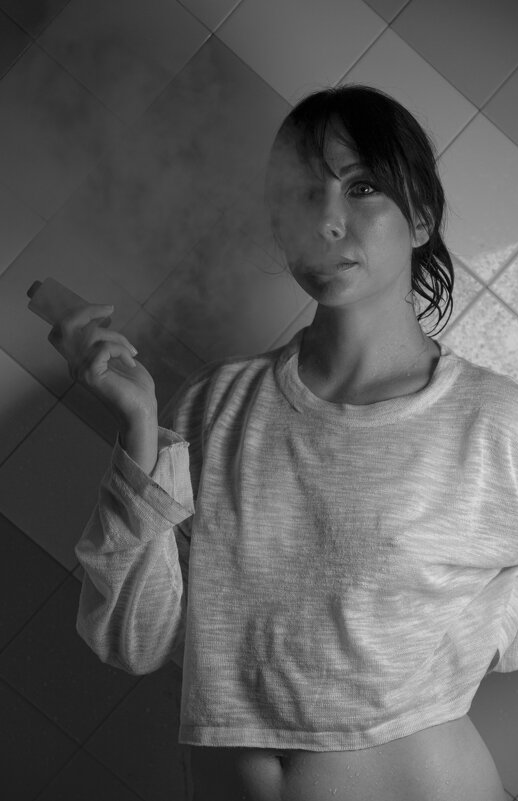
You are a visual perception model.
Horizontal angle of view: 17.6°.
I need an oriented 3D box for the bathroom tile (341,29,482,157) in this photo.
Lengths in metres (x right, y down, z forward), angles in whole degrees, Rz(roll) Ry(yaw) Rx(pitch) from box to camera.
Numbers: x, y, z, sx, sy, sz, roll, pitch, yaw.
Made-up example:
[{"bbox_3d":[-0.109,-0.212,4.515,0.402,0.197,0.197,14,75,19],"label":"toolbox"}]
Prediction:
[{"bbox_3d":[0.169,-0.357,2.091,0.152,0.152,0.009,42,-2,-8],"label":"bathroom tile"}]

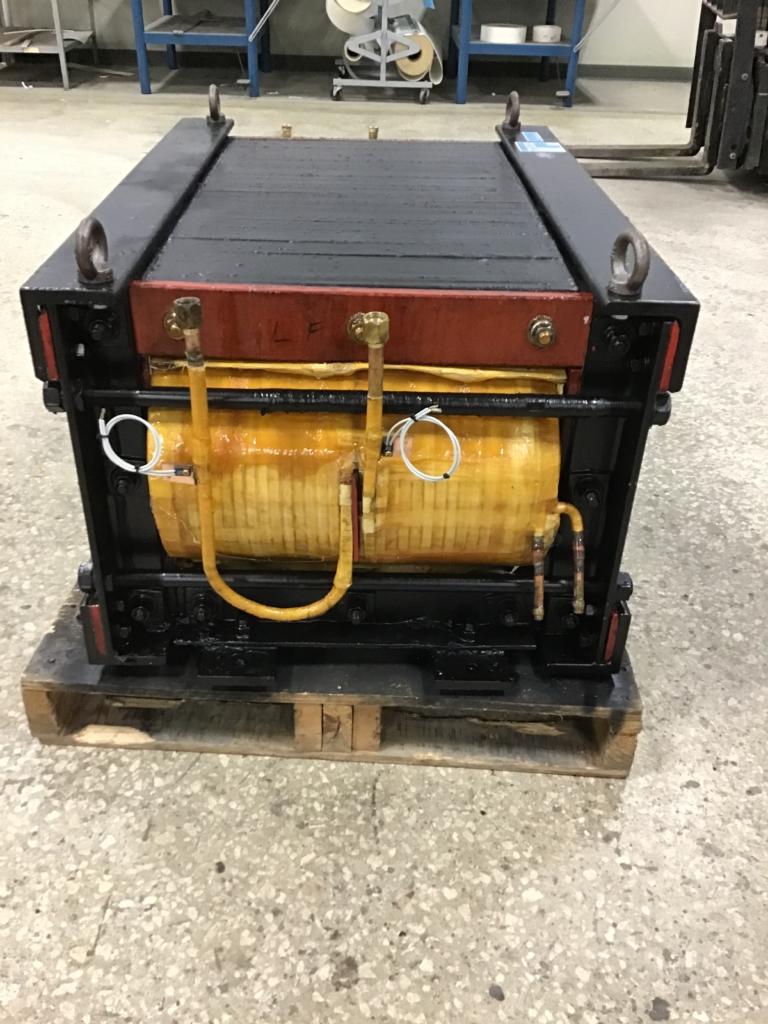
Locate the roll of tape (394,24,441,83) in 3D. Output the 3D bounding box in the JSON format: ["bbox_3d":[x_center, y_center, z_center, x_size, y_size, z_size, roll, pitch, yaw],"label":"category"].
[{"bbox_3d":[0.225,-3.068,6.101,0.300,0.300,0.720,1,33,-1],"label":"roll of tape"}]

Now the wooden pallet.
[{"bbox_3d":[-0.050,0.006,1.676,0.817,0.127,1.050,3,33,1],"label":"wooden pallet"}]

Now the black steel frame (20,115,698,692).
[{"bbox_3d":[-0.035,-0.256,1.477,0.690,0.529,0.960,1,33,-1],"label":"black steel frame"}]

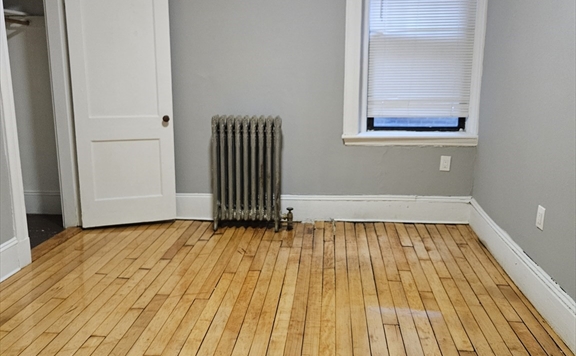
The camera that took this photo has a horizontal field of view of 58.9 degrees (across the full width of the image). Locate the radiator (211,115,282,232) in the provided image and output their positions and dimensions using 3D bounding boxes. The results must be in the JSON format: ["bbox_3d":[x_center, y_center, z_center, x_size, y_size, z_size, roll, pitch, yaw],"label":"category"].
[{"bbox_3d":[-0.312,-0.042,4.121,0.544,0.917,0.238,1,13,5],"label":"radiator"}]

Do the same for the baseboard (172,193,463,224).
[{"bbox_3d":[0.153,0.258,4.338,2.723,0.234,0.022,1,13,5],"label":"baseboard"}]

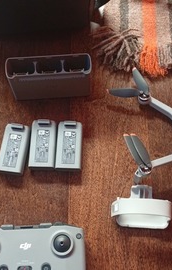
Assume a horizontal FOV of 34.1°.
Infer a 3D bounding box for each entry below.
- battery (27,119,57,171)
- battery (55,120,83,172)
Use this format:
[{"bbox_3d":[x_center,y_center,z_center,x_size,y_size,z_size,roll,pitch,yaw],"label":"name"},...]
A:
[{"bbox_3d":[-0.068,0.015,0.451,0.038,0.021,0.078,1,70,0],"label":"battery"},{"bbox_3d":[-0.026,0.018,0.450,0.038,0.021,0.078,1,70,0],"label":"battery"}]

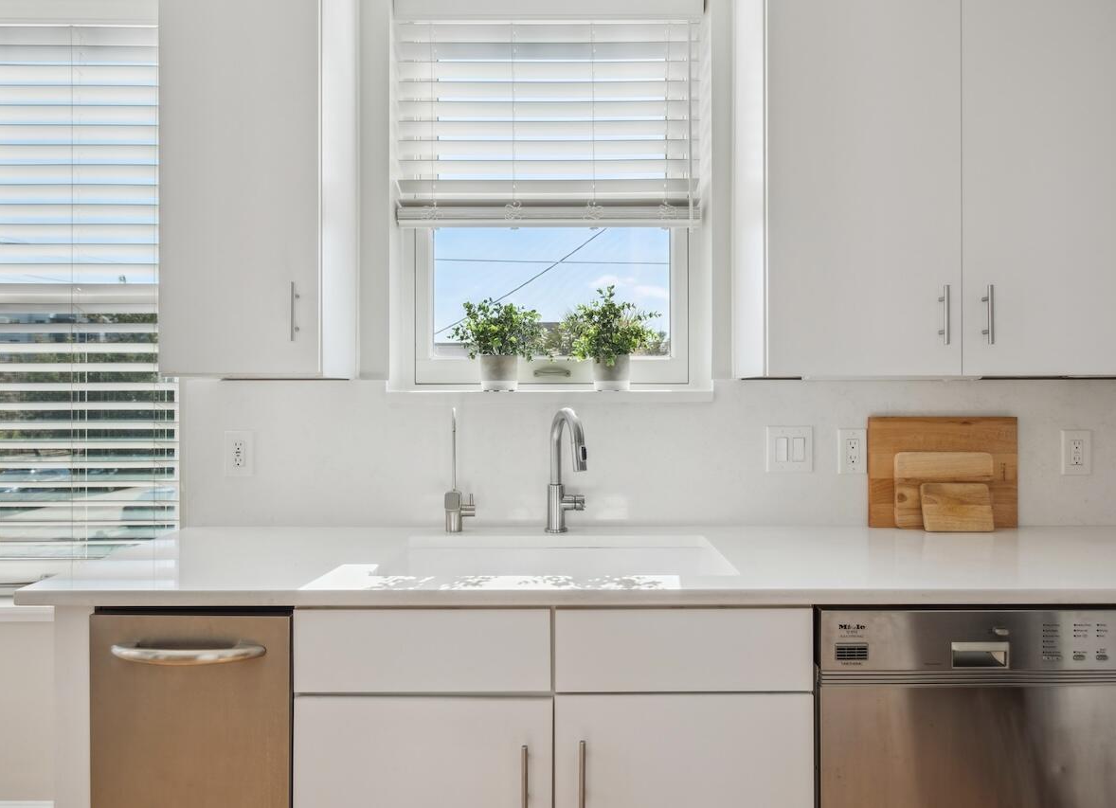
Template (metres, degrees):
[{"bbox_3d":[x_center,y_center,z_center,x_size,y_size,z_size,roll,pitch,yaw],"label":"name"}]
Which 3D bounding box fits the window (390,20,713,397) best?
[{"bbox_3d":[-0.023,-0.588,1.900,0.865,1.090,0.100,0,1,0],"label":"window"}]

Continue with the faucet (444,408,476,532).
[{"bbox_3d":[-0.249,0.169,1.685,0.077,0.320,0.145,0,1,-7],"label":"faucet"}]

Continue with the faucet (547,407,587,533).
[{"bbox_3d":[0.028,0.168,1.690,0.095,0.317,0.170,0,1,-28],"label":"faucet"}]

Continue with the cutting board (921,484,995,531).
[{"bbox_3d":[1.031,0.267,1.742,0.177,0.126,0.016,0,-12,0],"label":"cutting board"}]

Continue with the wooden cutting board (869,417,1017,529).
[{"bbox_3d":[1.017,0.181,1.778,0.391,0.294,0.020,0,-2,0],"label":"wooden cutting board"}]

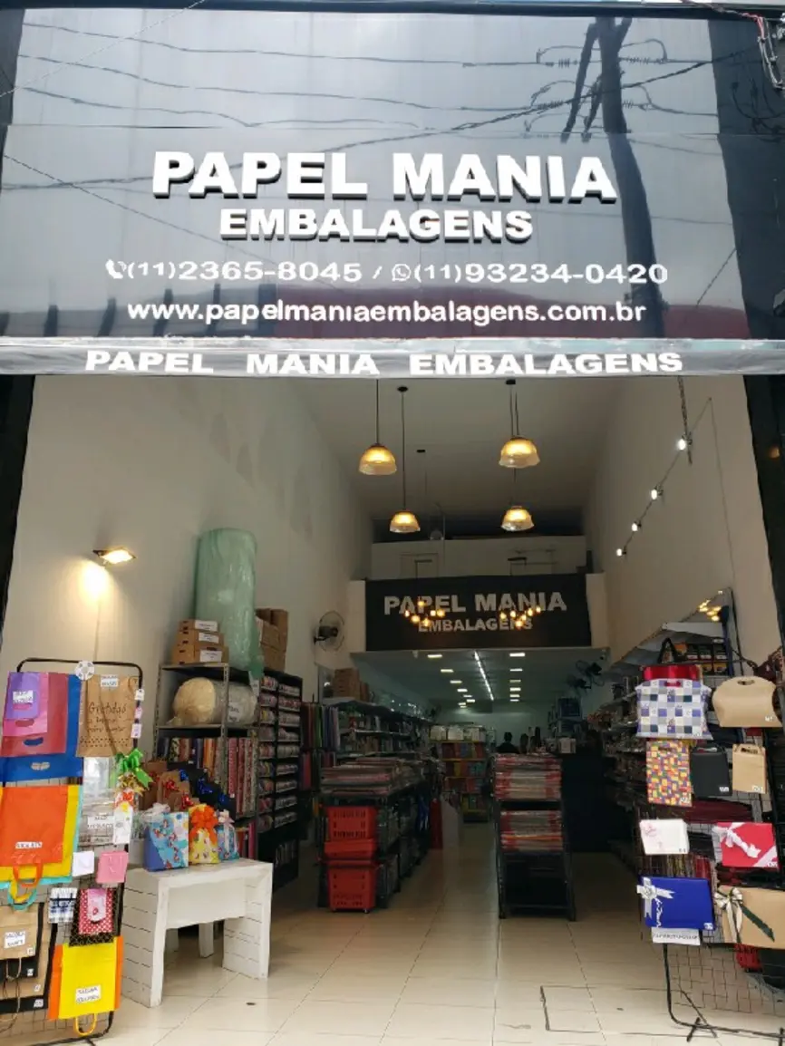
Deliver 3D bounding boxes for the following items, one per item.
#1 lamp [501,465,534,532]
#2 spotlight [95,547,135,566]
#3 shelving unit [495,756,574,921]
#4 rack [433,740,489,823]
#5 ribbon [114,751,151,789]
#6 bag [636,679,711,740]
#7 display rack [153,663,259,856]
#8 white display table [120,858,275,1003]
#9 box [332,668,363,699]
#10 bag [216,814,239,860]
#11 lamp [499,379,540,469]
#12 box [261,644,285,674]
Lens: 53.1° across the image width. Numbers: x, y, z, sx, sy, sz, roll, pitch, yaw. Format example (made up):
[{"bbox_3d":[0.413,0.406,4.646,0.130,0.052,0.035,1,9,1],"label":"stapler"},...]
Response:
[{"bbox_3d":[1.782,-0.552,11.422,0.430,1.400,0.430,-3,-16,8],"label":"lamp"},{"bbox_3d":[-1.972,0.246,5.605,0.194,0.116,0.213,-3,-16,8],"label":"spotlight"},{"bbox_3d":[1.143,2.555,6.529,0.581,1.221,0.581,-3,-16,8],"label":"shelving unit"},{"bbox_3d":[1.427,5.312,16.191,1.100,1.600,0.420,-3,-16,8],"label":"rack"},{"bbox_3d":[-1.577,1.500,4.752,0.210,0.230,0.110,5,-17,-19],"label":"ribbon"},{"bbox_3d":[1.421,0.939,3.969,0.358,0.310,0.097,-8,-18,24],"label":"bag"},{"bbox_3d":[-1.537,2.203,6.502,0.543,1.938,0.882,-3,-16,8],"label":"display rack"},{"bbox_3d":[-1.115,2.310,4.512,0.765,0.611,0.417,15,-22,-43],"label":"white display table"},{"bbox_3d":[-0.804,2.772,13.459,0.330,0.500,0.500,-3,-16,8],"label":"box"},{"bbox_3d":[-1.042,1.983,4.968,0.145,0.267,0.077,12,-21,-37],"label":"bag"},{"bbox_3d":[1.339,-1.110,8.438,0.426,1.066,0.426,-3,-16,8],"label":"lamp"},{"bbox_3d":[-1.513,1.610,9.169,0.380,0.280,0.620,-3,-16,8],"label":"box"}]

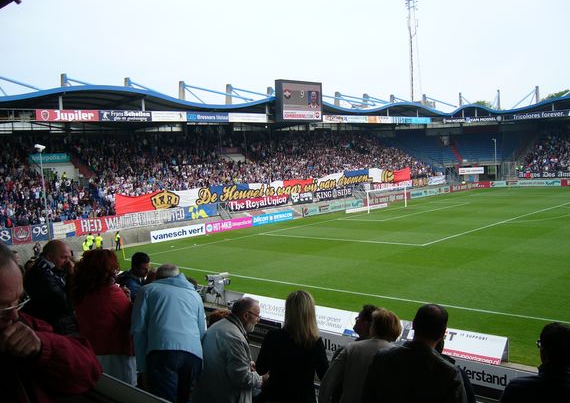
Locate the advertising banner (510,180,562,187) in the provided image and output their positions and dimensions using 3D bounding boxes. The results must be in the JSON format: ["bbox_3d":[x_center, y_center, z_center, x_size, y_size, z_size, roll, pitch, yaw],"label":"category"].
[{"bbox_3d":[40.015,-3.041,92.272,8.104,0.950,0.150,1,6,44],"label":"advertising banner"}]

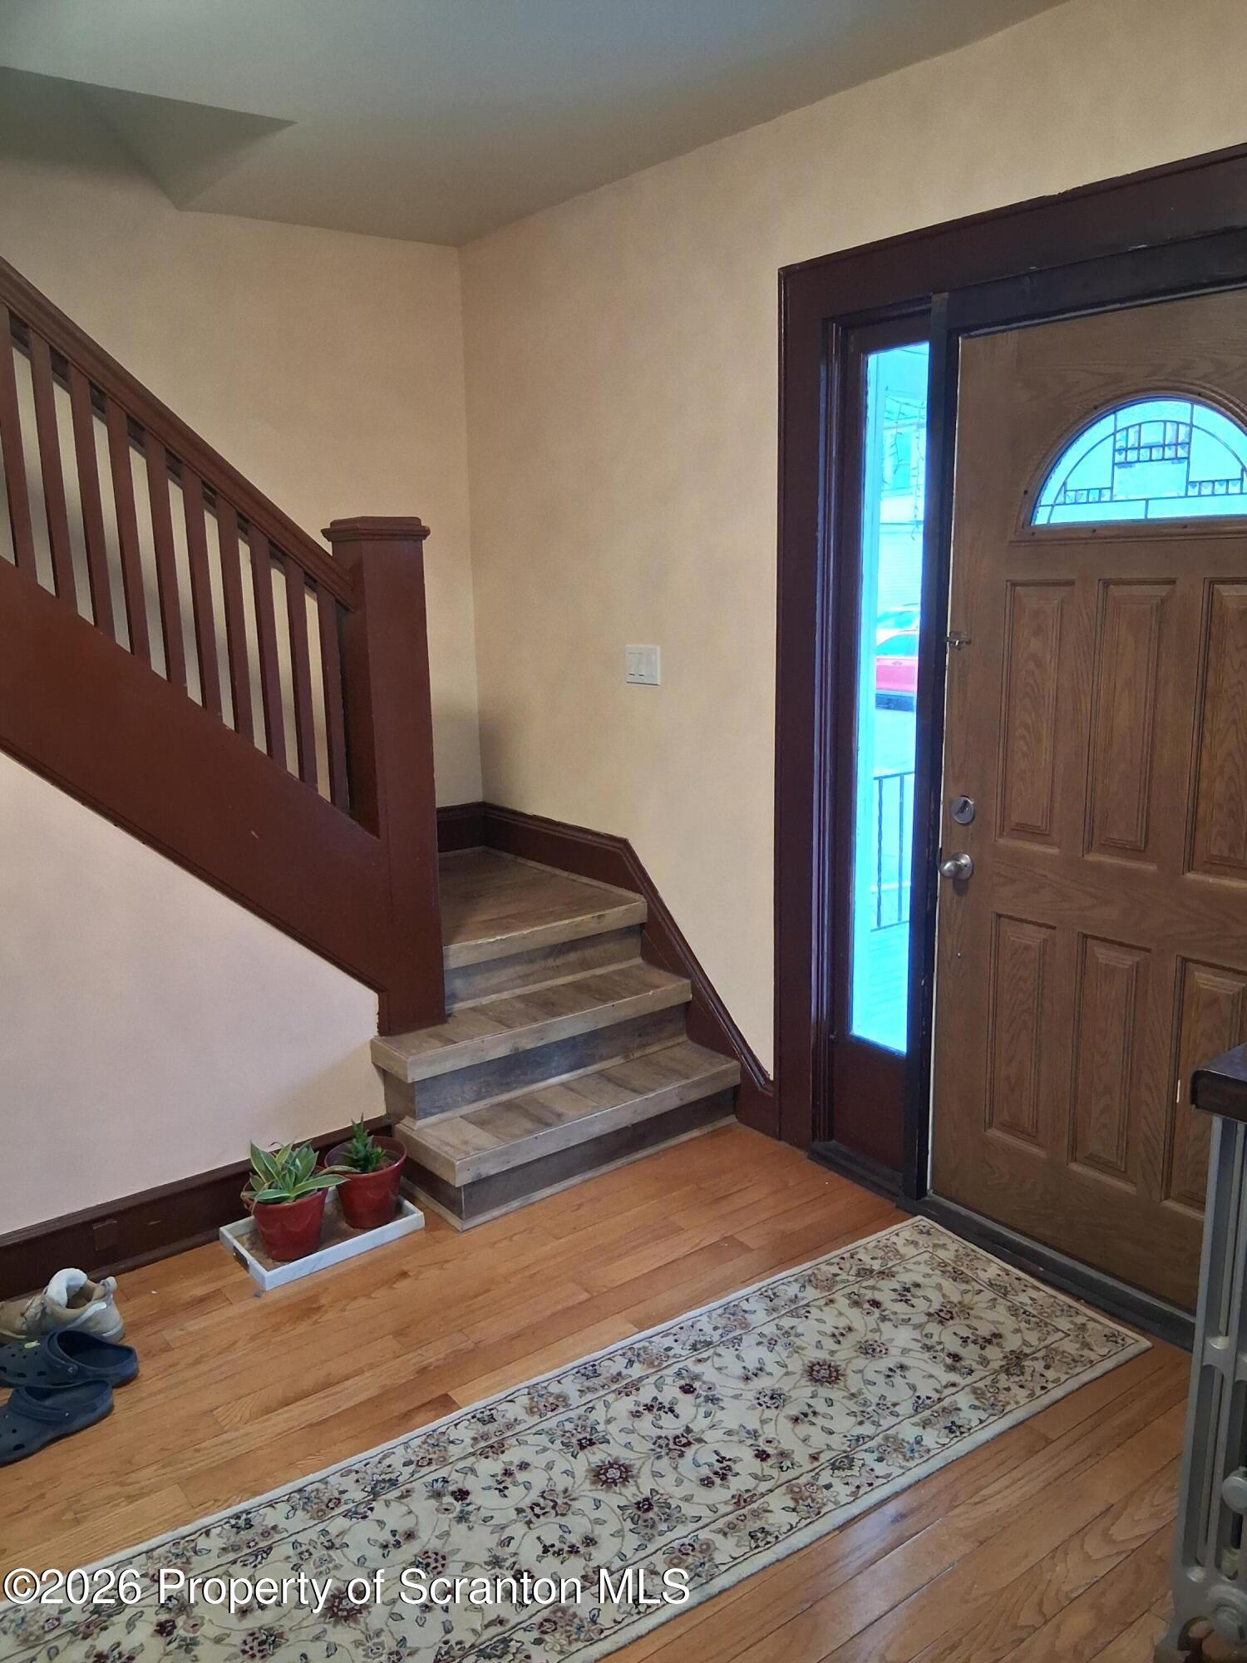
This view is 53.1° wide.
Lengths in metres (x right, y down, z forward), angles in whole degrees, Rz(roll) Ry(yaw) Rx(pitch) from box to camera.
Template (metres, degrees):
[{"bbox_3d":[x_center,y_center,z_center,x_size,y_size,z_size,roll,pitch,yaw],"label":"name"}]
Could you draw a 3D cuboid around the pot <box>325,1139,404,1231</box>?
[{"bbox_3d":[-0.644,0.897,3.153,0.198,0.165,0.198,-1,12,0],"label":"pot"}]

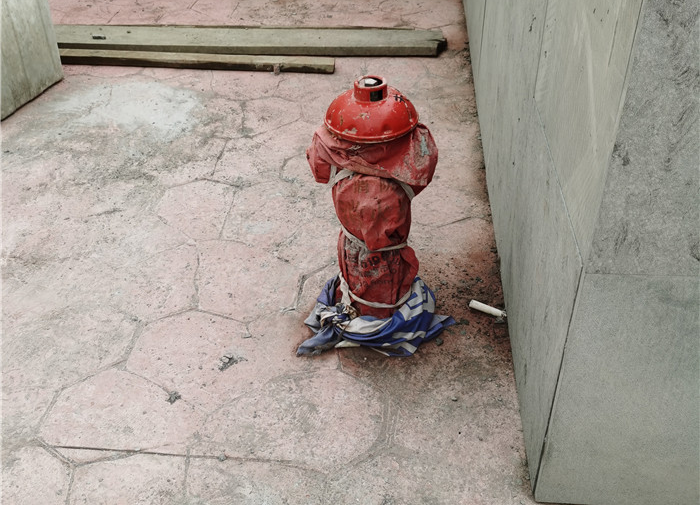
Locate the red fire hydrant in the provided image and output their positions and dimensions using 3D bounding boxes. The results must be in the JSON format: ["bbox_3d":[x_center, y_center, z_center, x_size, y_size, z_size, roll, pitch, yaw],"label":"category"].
[{"bbox_3d":[0.062,-0.075,1.662,0.360,0.670,0.280,1,36,3],"label":"red fire hydrant"}]

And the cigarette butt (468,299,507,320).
[{"bbox_3d":[0.360,0.148,1.898,0.097,0.018,0.018,19,41,25],"label":"cigarette butt"}]

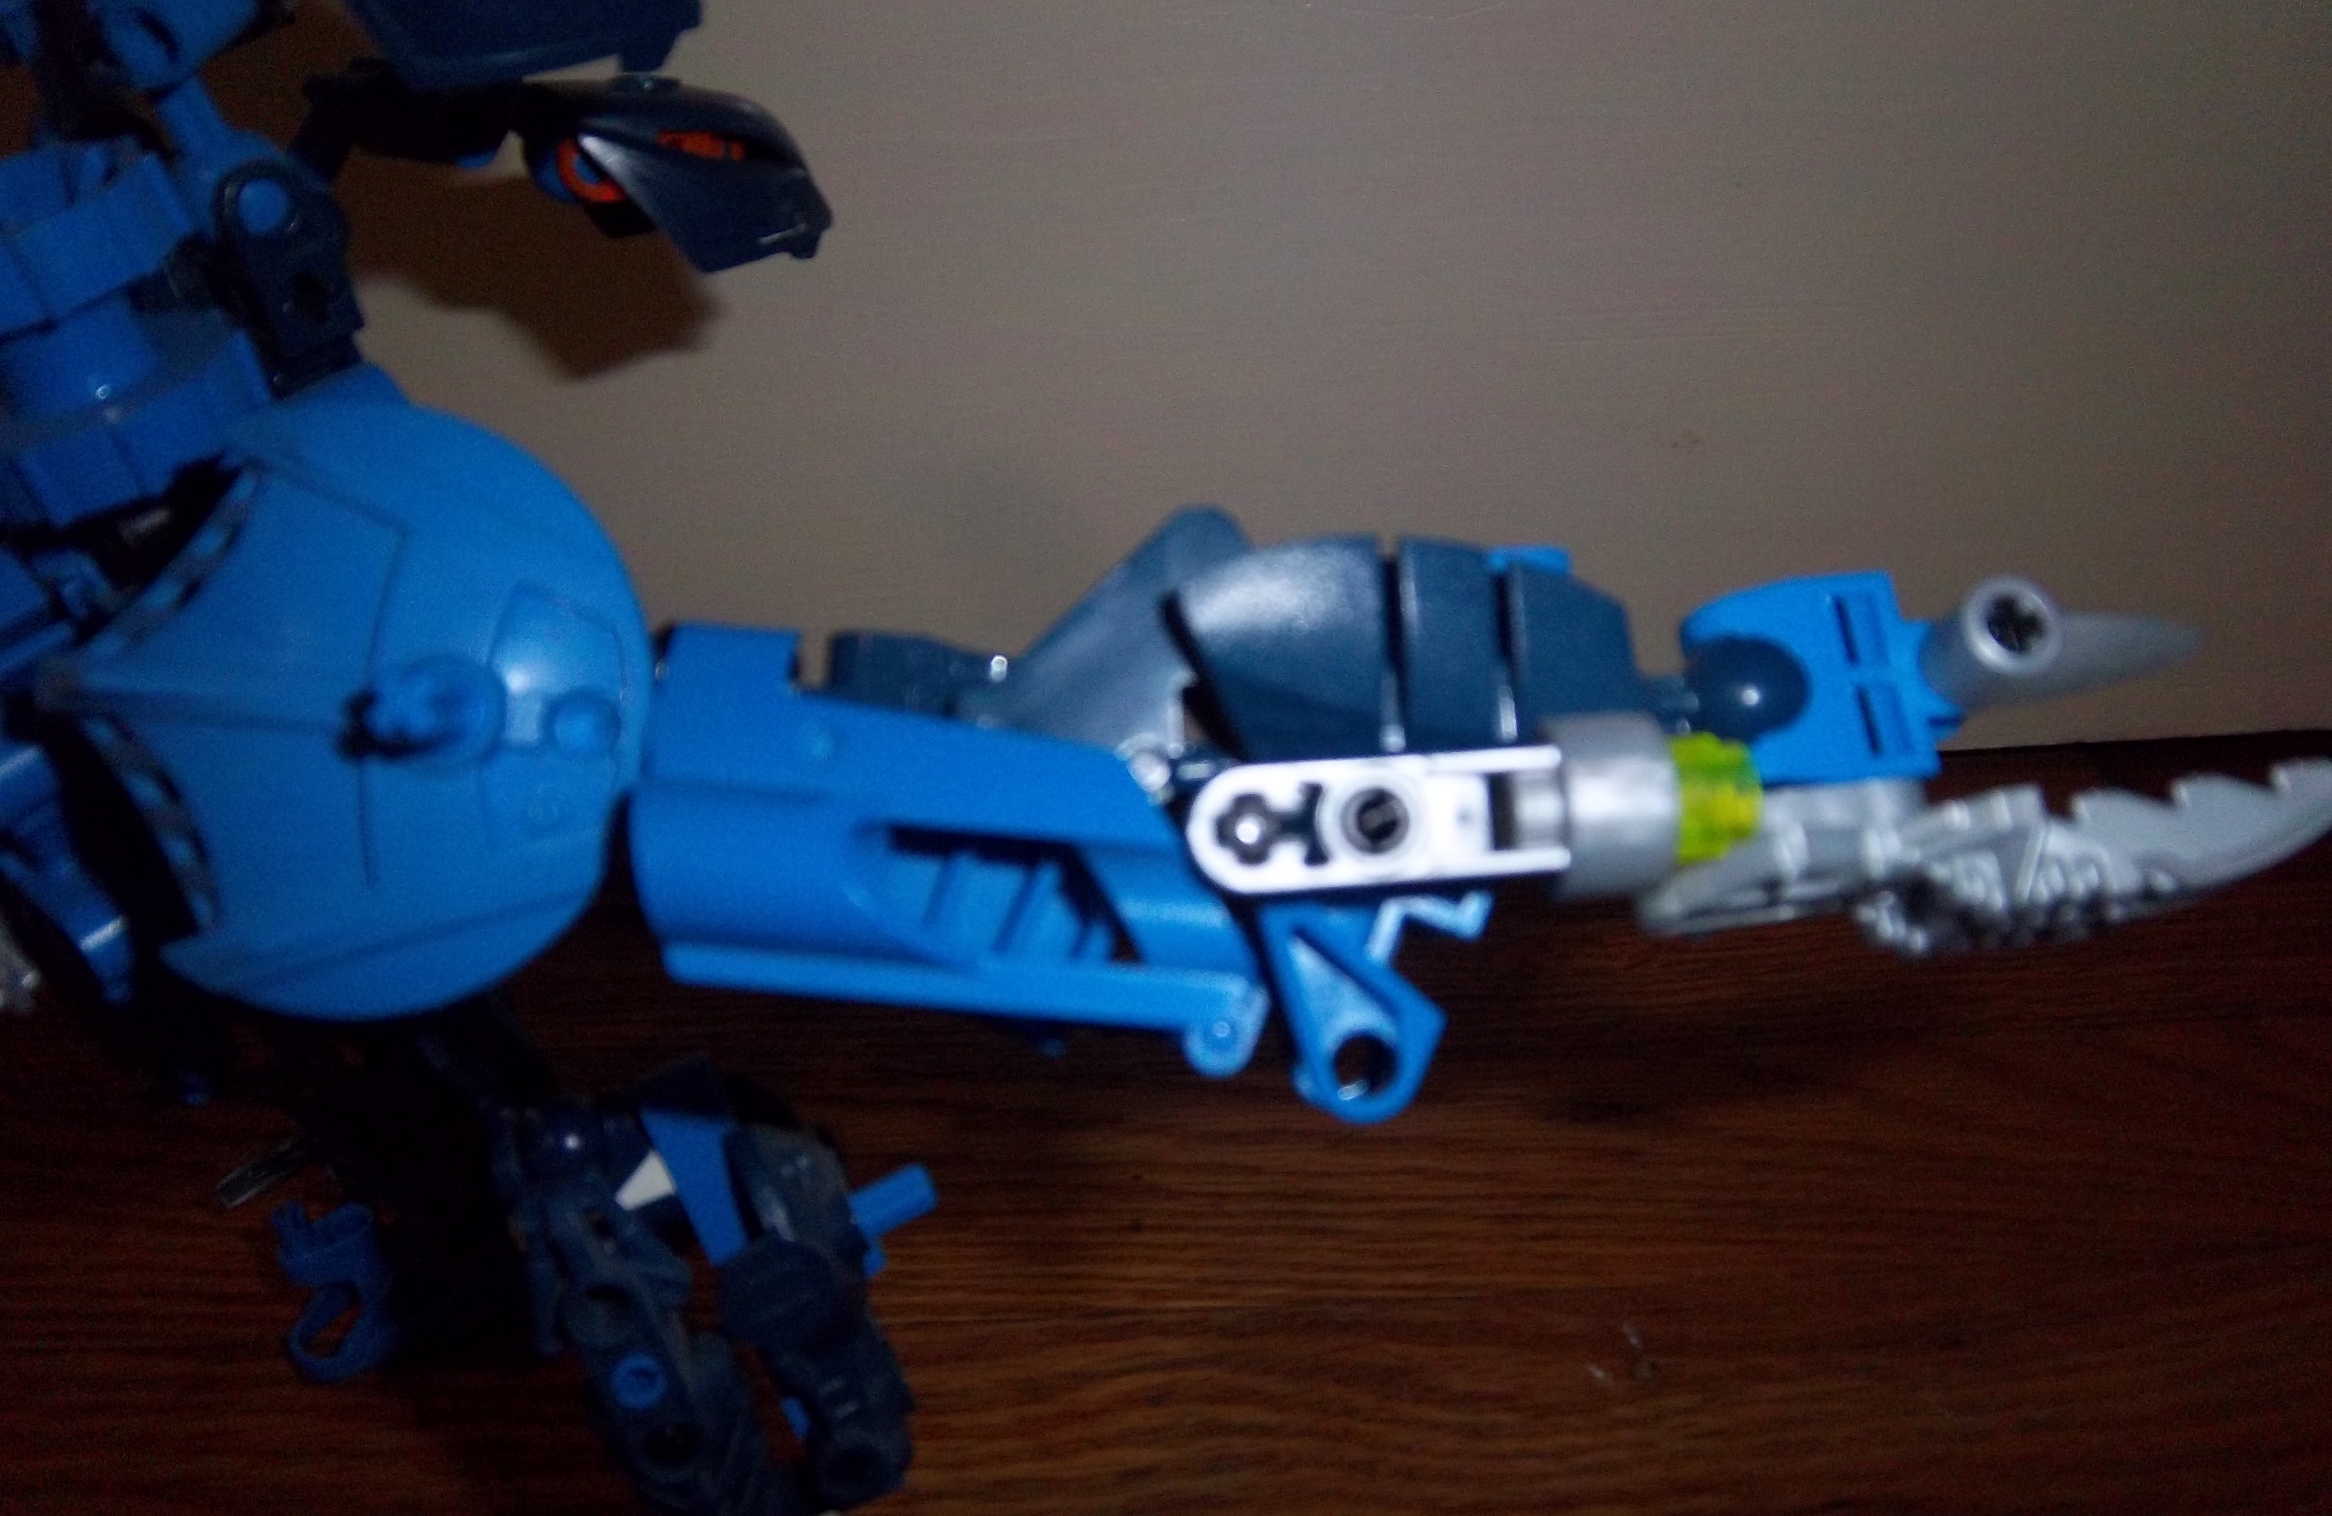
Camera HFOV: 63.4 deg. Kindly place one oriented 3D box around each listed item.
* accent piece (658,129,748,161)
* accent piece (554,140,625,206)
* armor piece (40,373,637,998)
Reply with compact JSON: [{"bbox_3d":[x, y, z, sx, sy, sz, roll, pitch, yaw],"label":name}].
[{"bbox_3d":[-0.044,-0.058,0.179,0.009,0.003,0.004,8,6,-6],"label":"accent piece"},{"bbox_3d":[-0.054,-0.056,0.179,0.007,0.007,0.004,6,3,-1],"label":"accent piece"},{"bbox_3d":[-0.064,-0.004,0.143,0.047,0.048,0.032,4,0,5],"label":"armor piece"}]

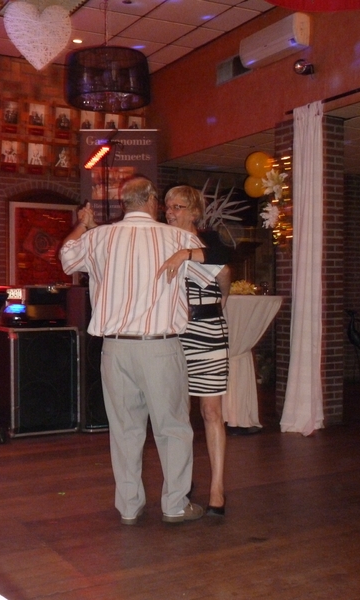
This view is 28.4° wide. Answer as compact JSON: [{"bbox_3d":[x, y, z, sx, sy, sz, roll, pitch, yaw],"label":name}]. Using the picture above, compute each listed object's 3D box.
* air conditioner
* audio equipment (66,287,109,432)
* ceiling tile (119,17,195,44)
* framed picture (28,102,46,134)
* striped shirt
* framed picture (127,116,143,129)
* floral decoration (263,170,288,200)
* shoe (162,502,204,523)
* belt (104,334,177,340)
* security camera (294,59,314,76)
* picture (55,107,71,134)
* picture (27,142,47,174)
[{"bbox_3d":[0.813,-2.261,6.257,0.180,0.270,0.790,-1,2,-30],"label":"air conditioner"},{"bbox_3d":[-0.679,0.477,6.089,0.530,1.170,0.540,-1,2,-30],"label":"audio equipment"},{"bbox_3d":[-0.222,-2.608,6.893,0.600,0.020,0.600,-2,3,-30],"label":"ceiling tile"},{"bbox_3d":[-1.566,-1.990,7.803,0.193,0.333,0.025,-2,3,-30],"label":"framed picture"},{"bbox_3d":[-0.203,-0.131,3.660,0.800,0.630,0.420,0,1,2],"label":"striped shirt"},{"bbox_3d":[-0.520,-2.014,8.399,0.197,0.300,0.025,-2,3,-30],"label":"framed picture"},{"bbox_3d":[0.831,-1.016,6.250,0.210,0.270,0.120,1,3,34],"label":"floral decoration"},{"bbox_3d":[0.015,1.067,3.659,0.275,0.100,0.105,-2,2,-42],"label":"shoe"},{"bbox_3d":[-0.198,0.195,3.650,0.390,0.045,0.300,0,1,2],"label":"belt"},{"bbox_3d":[1.035,-1.940,5.916,0.150,0.120,0.105,-1,2,-30],"label":"security camera"},{"bbox_3d":[-1.298,-2.003,7.956,0.186,0.306,0.025,-2,3,-30],"label":"picture"},{"bbox_3d":[-1.571,-1.558,7.816,0.199,0.328,0.025,-2,3,-30],"label":"picture"}]

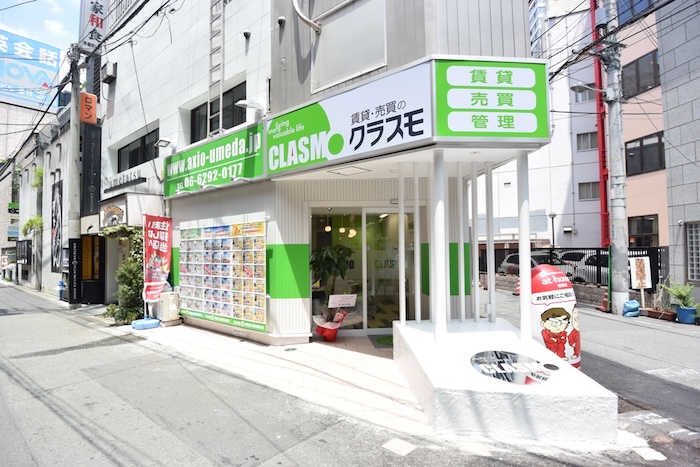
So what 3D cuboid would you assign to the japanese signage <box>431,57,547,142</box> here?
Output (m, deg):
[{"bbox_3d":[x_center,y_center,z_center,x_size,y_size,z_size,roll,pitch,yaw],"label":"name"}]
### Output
[{"bbox_3d":[1.550,-1.436,3.839,1.280,0.860,0.120,0,-2,-5],"label":"japanese signage"}]

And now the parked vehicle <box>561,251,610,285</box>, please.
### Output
[{"bbox_3d":[9.950,1.403,13.500,4.100,1.480,1.680,-1,-2,2],"label":"parked vehicle"}]

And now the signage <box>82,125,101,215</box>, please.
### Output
[{"bbox_3d":[-7.335,-1.791,9.950,0.160,2.500,0.420,-2,-3,39],"label":"signage"}]

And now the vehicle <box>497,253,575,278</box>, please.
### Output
[{"bbox_3d":[7.350,1.453,13.900,1.650,1.480,4.100,-1,-2,2],"label":"vehicle"}]

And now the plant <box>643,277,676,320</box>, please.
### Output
[{"bbox_3d":[6.886,1.472,7.750,0.320,0.880,0.580,0,-2,-9],"label":"plant"}]

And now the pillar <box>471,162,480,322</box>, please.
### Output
[{"bbox_3d":[1.696,0.121,4.720,0.065,2.150,0.065,0,-2,-3],"label":"pillar"}]

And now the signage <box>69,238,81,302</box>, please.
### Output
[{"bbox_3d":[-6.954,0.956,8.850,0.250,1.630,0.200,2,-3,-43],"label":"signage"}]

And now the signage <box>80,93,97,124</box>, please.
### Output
[{"bbox_3d":[-7.239,-3.478,9.700,0.150,0.790,0.370,-2,-3,39],"label":"signage"}]

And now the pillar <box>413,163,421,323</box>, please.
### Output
[{"bbox_3d":[0.914,0.131,4.720,0.065,2.160,0.065,-1,-2,0],"label":"pillar"}]

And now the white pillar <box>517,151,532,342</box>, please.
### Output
[{"bbox_3d":[2.022,0.145,4.050,0.120,2.200,0.120,0,-2,-3],"label":"white pillar"}]

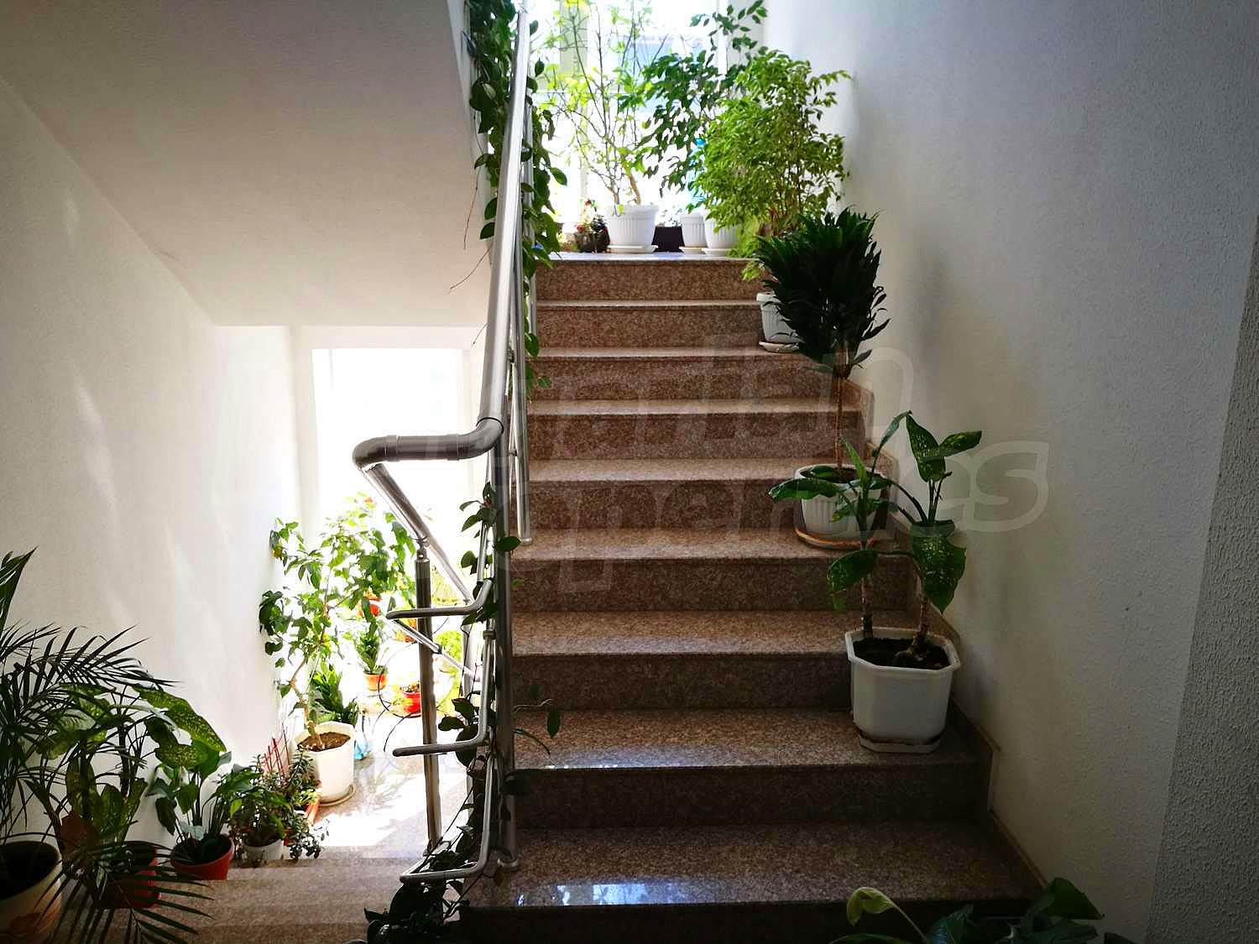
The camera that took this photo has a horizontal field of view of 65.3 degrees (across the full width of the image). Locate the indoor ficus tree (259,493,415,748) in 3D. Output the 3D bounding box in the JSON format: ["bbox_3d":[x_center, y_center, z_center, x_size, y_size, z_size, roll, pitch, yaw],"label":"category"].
[{"bbox_3d":[-1.509,0.807,5.166,0.786,1.321,0.681,0,13,-1],"label":"indoor ficus tree"}]

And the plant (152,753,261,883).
[{"bbox_3d":[-1.449,1.230,3.380,0.354,0.506,0.309,0,13,-1],"label":"plant"}]

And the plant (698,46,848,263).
[{"bbox_3d":[0.533,-1.102,3.674,0.518,0.840,0.474,0,13,-1],"label":"plant"}]

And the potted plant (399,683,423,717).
[{"bbox_3d":[-1.347,1.429,6.151,0.165,0.178,0.165,0,13,-1],"label":"potted plant"}]

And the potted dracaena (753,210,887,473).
[{"bbox_3d":[0.561,-0.348,2.921,0.389,0.834,0.389,0,14,-2],"label":"potted dracaena"}]

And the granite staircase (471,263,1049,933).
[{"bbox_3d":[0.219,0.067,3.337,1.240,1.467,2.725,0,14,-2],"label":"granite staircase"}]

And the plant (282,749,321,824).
[{"bbox_3d":[-1.667,1.607,5.000,0.184,0.356,0.186,0,13,-1],"label":"plant"}]

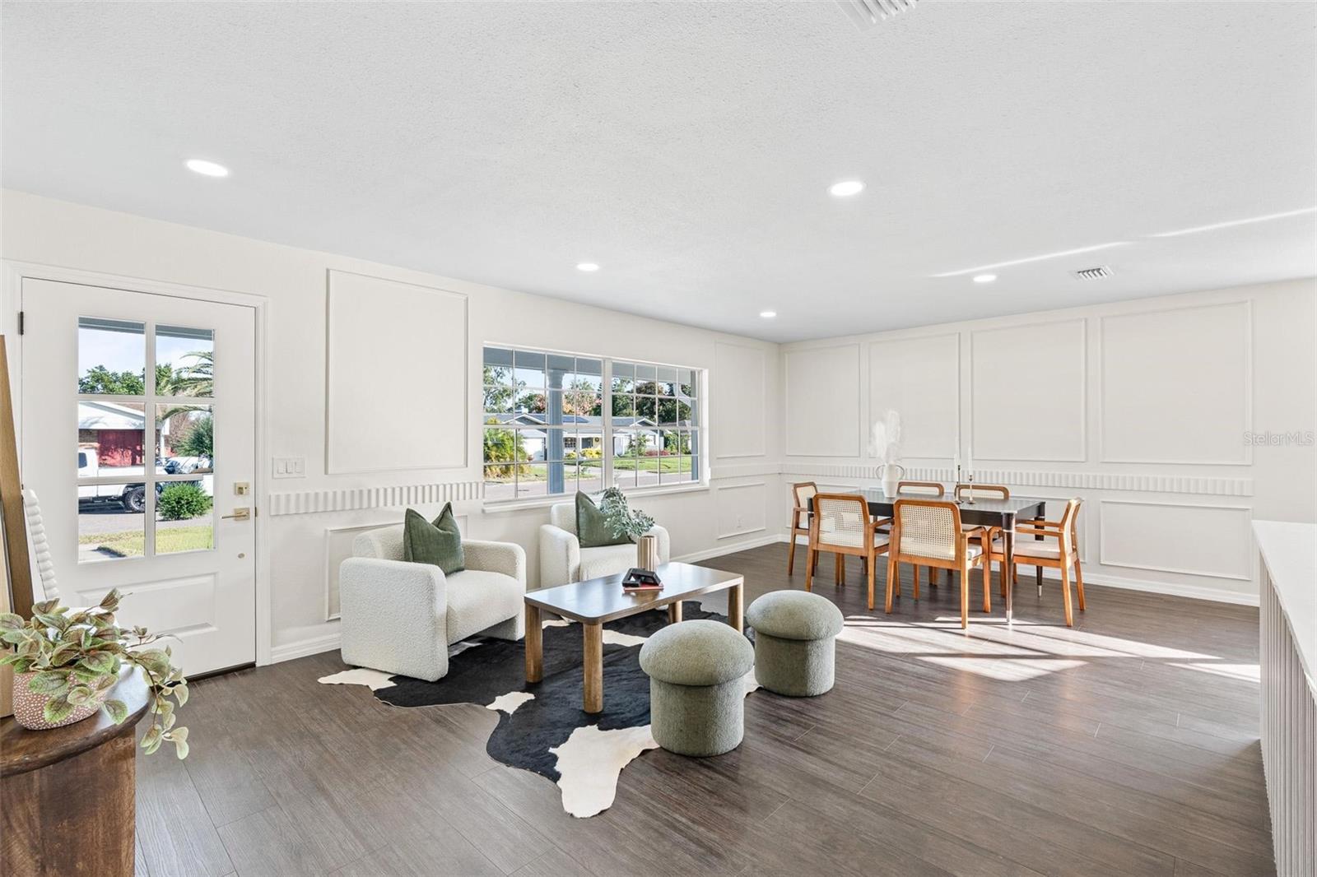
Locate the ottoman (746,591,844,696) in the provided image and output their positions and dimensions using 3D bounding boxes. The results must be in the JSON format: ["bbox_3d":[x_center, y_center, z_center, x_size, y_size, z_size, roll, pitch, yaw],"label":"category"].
[{"bbox_3d":[0.732,1.062,3.143,0.505,0.475,0.505,0,0,-1],"label":"ottoman"}]

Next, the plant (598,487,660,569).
[{"bbox_3d":[-0.198,0.585,3.761,0.400,0.549,0.320,0,0,0],"label":"plant"}]

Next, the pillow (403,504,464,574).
[{"bbox_3d":[-1.399,0.646,3.664,0.160,0.450,0.430,-15,-6,24],"label":"pillow"}]

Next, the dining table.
[{"bbox_3d":[2.243,0.907,4.969,1.620,0.775,0.990,0,0,44],"label":"dining table"}]

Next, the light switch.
[{"bbox_3d":[-2.183,0.173,3.463,0.013,0.122,0.170,0,0,44],"label":"light switch"}]

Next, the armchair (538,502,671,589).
[{"bbox_3d":[-0.436,0.924,4.617,0.760,0.755,0.760,0,0,-29],"label":"armchair"}]

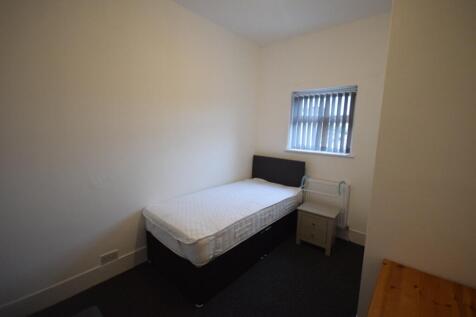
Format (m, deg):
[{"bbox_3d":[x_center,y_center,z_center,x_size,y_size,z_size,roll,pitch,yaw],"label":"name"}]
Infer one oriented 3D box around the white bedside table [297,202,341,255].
[{"bbox_3d":[1.012,0.875,2.509,0.434,0.485,0.301,8,11,38],"label":"white bedside table"}]

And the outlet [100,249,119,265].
[{"bbox_3d":[-1.226,0.954,1.902,0.015,0.084,0.148,9,11,42],"label":"outlet"}]

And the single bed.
[{"bbox_3d":[0.002,0.594,2.539,0.899,1.002,1.947,9,11,42],"label":"single bed"}]

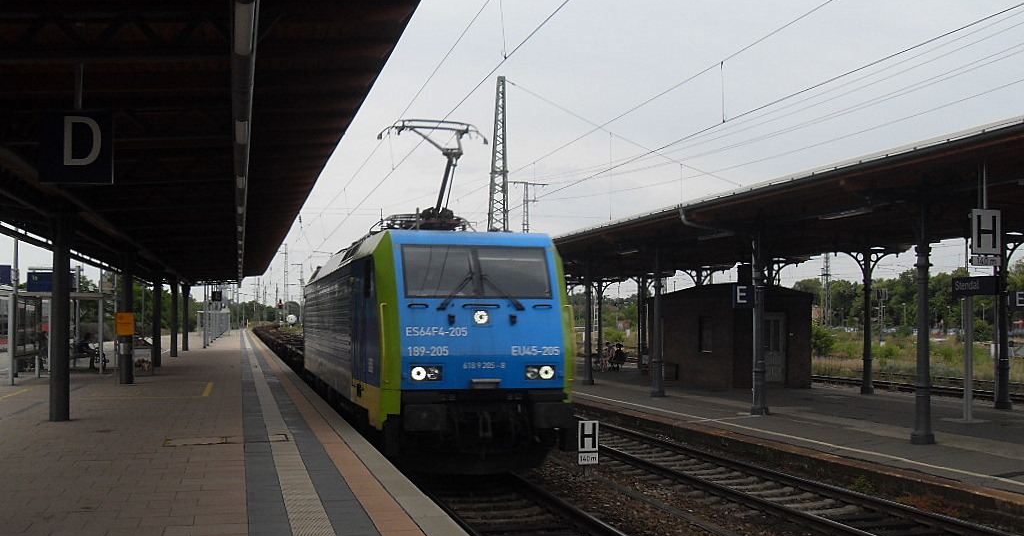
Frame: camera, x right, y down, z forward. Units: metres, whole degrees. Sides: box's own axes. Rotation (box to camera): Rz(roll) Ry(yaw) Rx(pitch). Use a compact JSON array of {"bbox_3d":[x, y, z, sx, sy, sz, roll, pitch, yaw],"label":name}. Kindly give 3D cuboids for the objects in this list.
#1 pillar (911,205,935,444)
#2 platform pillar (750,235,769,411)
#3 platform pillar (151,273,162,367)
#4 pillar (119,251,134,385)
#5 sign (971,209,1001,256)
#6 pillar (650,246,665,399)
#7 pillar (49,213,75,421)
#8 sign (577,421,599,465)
[{"bbox_3d":[7.503,0.999,18.326,0.420,4.335,0.420,1,-3,-15],"label":"pillar"},{"bbox_3d":[6.028,1.314,24.475,0.410,4.470,0.410,1,-3,-15],"label":"platform pillar"},{"bbox_3d":[-11.945,1.777,33.929,0.290,3.120,0.290,1,-3,-15],"label":"platform pillar"},{"bbox_3d":[-9.372,1.242,24.530,0.290,3.151,0.290,1,-3,-15],"label":"pillar"},{"bbox_3d":[6.841,-0.519,14.500,0.450,0.660,0.060,1,-3,-10],"label":"sign"},{"bbox_3d":[4.442,1.618,30.478,0.410,4.552,0.410,1,-3,-15],"label":"pillar"},{"bbox_3d":[-6.847,0.725,15.280,0.290,3.152,0.290,1,-3,-15],"label":"pillar"},{"bbox_3d":[1.206,2.752,15.800,0.320,0.680,0.050,1,-3,-10],"label":"sign"}]

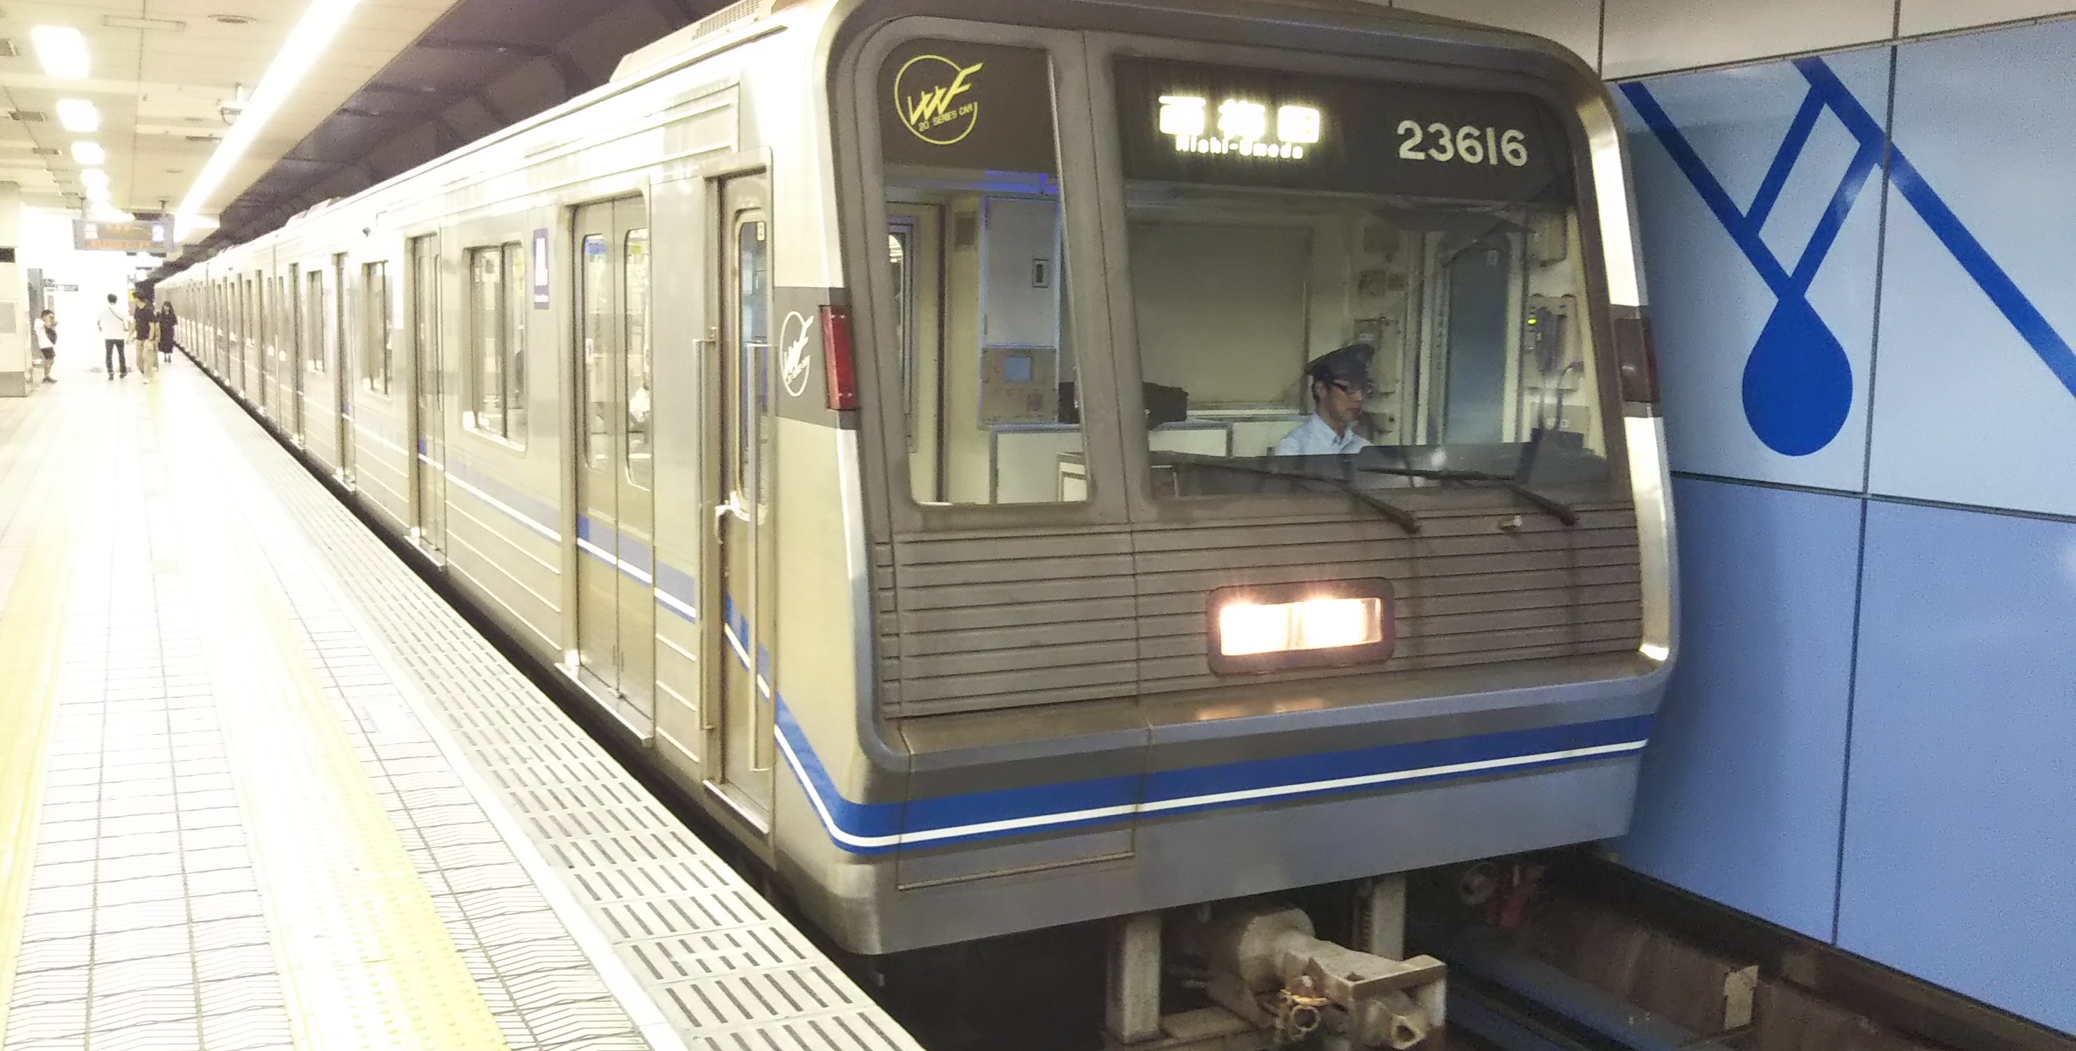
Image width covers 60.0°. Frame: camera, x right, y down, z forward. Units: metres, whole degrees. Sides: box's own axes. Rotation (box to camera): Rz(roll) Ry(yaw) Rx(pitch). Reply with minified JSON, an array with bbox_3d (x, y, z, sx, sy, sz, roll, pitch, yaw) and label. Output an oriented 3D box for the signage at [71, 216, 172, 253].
[{"bbox_3d":[-15.490,-4.916,30.449,1.501,0.569,0.250,-2,8,-27],"label":"signage"}]

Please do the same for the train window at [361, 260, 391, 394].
[{"bbox_3d":[-4.794,-1.435,13.045,0.060,0.957,1.632,-2,8,-27],"label":"train window"}]

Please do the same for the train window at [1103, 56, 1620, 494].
[{"bbox_3d":[1.037,-0.741,5.502,1.723,1.282,0.070,-2,-6,-27],"label":"train window"}]

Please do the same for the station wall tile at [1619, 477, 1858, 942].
[{"bbox_3d":[2.356,0.572,6.392,0.040,1.482,1.260,-2,8,-27],"label":"station wall tile"}]

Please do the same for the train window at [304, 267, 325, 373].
[{"bbox_3d":[-6.861,-1.953,17.079,0.060,0.957,1.632,-2,8,-27],"label":"train window"}]

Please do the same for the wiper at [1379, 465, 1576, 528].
[{"bbox_3d":[1.374,-0.091,5.549,0.750,0.190,0.080,-2,-6,-27],"label":"wiper"}]

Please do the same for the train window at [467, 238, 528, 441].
[{"bbox_3d":[-2.727,-0.916,9.011,0.060,0.957,1.632,-2,8,-27],"label":"train window"}]

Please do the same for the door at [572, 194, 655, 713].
[{"bbox_3d":[-1.694,-0.300,7.096,0.070,1.931,1.365,-2,8,-27],"label":"door"}]

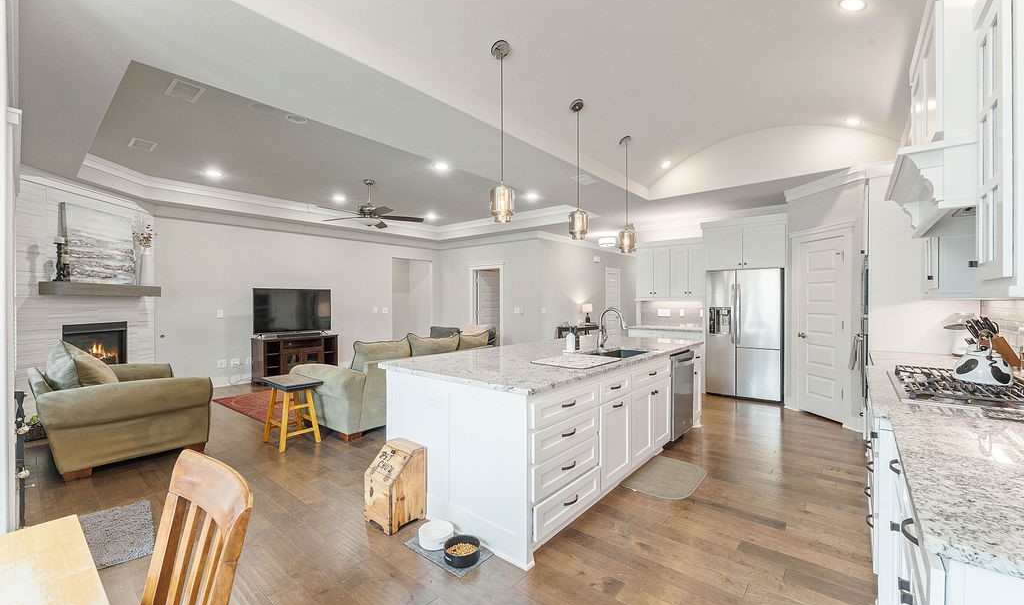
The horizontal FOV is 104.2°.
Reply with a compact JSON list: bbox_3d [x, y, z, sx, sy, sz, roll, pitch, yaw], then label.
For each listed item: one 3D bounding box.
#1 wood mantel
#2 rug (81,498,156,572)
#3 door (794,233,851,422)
[{"bbox_3d":[-4.837,-0.141,4.777,0.220,0.138,1.306,0,0,-5],"label":"wood mantel"},{"bbox_3d":[-2.320,1.315,2.192,0.520,0.030,0.820,0,0,-42],"label":"rug"},{"bbox_3d":[3.538,0.305,4.540,0.050,2.037,0.600,0,0,-6],"label":"door"}]

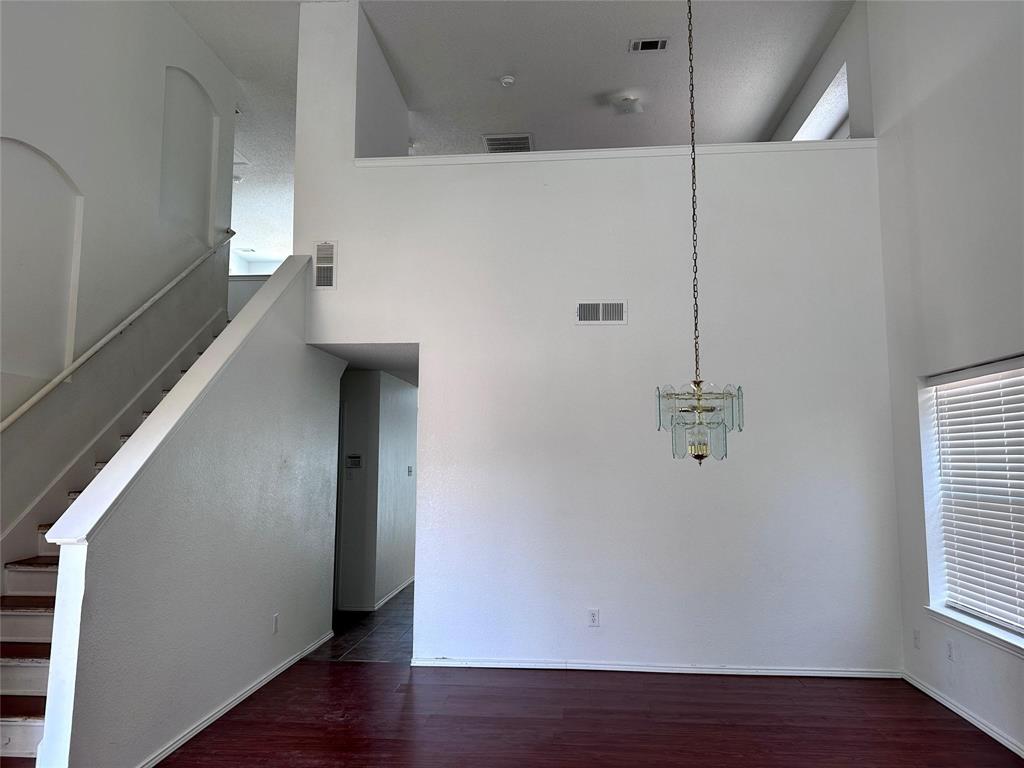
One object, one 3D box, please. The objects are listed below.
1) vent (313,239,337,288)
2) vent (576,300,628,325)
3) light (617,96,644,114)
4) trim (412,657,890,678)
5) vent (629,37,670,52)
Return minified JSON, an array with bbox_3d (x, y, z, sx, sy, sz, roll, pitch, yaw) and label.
[{"bbox_3d":[-1.507,-0.956,5.706,0.205,0.400,0.020,0,-6,5],"label":"vent"},{"bbox_3d":[0.693,-0.552,5.463,0.395,0.200,0.020,0,-6,5],"label":"vent"},{"bbox_3d":[1.244,-2.923,7.451,0.300,0.110,0.300,0,-6,5],"label":"light"},{"bbox_3d":[0.999,2.059,5.152,3.516,0.068,0.016,0,-6,5],"label":"trim"},{"bbox_3d":[1.245,-3.077,6.468,0.350,0.020,0.205,0,-6,5],"label":"vent"}]

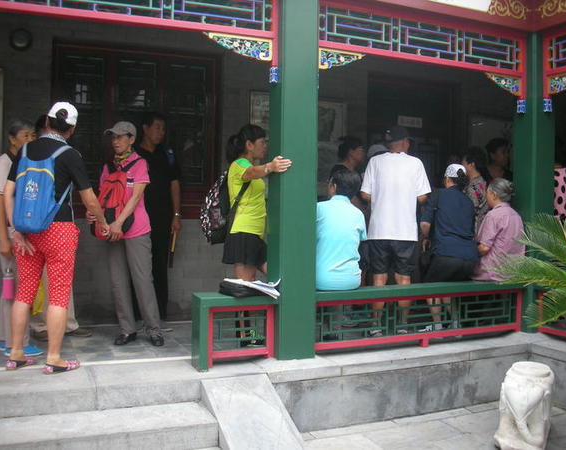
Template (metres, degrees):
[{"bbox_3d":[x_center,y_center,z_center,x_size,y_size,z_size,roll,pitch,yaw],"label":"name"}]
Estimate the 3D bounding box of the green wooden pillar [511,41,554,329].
[{"bbox_3d":[2.143,-0.351,5.213,0.235,2.500,0.235,0,2,-24],"label":"green wooden pillar"}]

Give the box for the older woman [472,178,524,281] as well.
[{"bbox_3d":[1.690,0.255,5.145,0.480,1.270,0.650,0,2,-34],"label":"older woman"}]

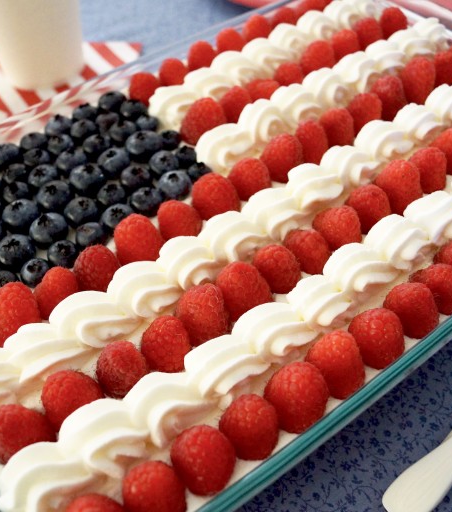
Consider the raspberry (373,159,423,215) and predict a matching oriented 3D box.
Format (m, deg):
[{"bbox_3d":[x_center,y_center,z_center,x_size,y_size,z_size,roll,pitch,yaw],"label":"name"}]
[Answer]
[{"bbox_3d":[0.078,-0.032,0.264,0.022,0.025,0.022,-2,52,3],"label":"raspberry"}]

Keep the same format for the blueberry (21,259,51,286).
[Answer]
[{"bbox_3d":[-0.083,0.007,0.251,0.013,0.011,0.013,-2,52,3],"label":"blueberry"}]

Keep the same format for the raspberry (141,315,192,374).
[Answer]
[{"bbox_3d":[-0.022,0.033,0.214,0.019,0.022,0.019,-1,54,2],"label":"raspberry"}]

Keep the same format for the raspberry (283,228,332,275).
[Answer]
[{"bbox_3d":[0.036,-0.003,0.256,0.020,0.017,0.020,-2,53,3],"label":"raspberry"}]

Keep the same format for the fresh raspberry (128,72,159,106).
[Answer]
[{"bbox_3d":[-0.048,-0.097,0.332,0.017,0.018,0.017,-2,53,3],"label":"fresh raspberry"}]

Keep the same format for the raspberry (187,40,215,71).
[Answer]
[{"bbox_3d":[-0.013,-0.114,0.332,0.017,0.018,0.017,-2,53,2],"label":"raspberry"}]

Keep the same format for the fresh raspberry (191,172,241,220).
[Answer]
[{"bbox_3d":[-0.005,-0.028,0.269,0.022,0.023,0.022,-1,54,1],"label":"fresh raspberry"}]

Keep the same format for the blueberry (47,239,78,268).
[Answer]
[{"bbox_3d":[-0.071,-0.001,0.250,0.013,0.011,0.013,-1,52,2],"label":"blueberry"}]

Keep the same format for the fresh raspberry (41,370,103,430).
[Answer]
[{"bbox_3d":[-0.054,0.050,0.201,0.020,0.021,0.020,-2,53,2],"label":"fresh raspberry"}]

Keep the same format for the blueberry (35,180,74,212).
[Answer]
[{"bbox_3d":[-0.086,-0.030,0.287,0.017,0.013,0.017,-2,53,3],"label":"blueberry"}]

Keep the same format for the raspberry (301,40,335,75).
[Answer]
[{"bbox_3d":[0.051,-0.111,0.317,0.018,0.017,0.018,5,54,7],"label":"raspberry"}]

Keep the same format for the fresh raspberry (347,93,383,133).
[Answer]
[{"bbox_3d":[0.071,-0.073,0.293,0.018,0.020,0.018,-1,52,2],"label":"fresh raspberry"}]

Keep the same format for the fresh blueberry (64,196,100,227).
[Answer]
[{"bbox_3d":[-0.068,-0.021,0.272,0.016,0.013,0.016,-1,54,1],"label":"fresh blueberry"}]

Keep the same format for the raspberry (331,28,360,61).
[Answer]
[{"bbox_3d":[0.072,-0.127,0.346,0.017,0.018,0.017,-2,53,3],"label":"raspberry"}]

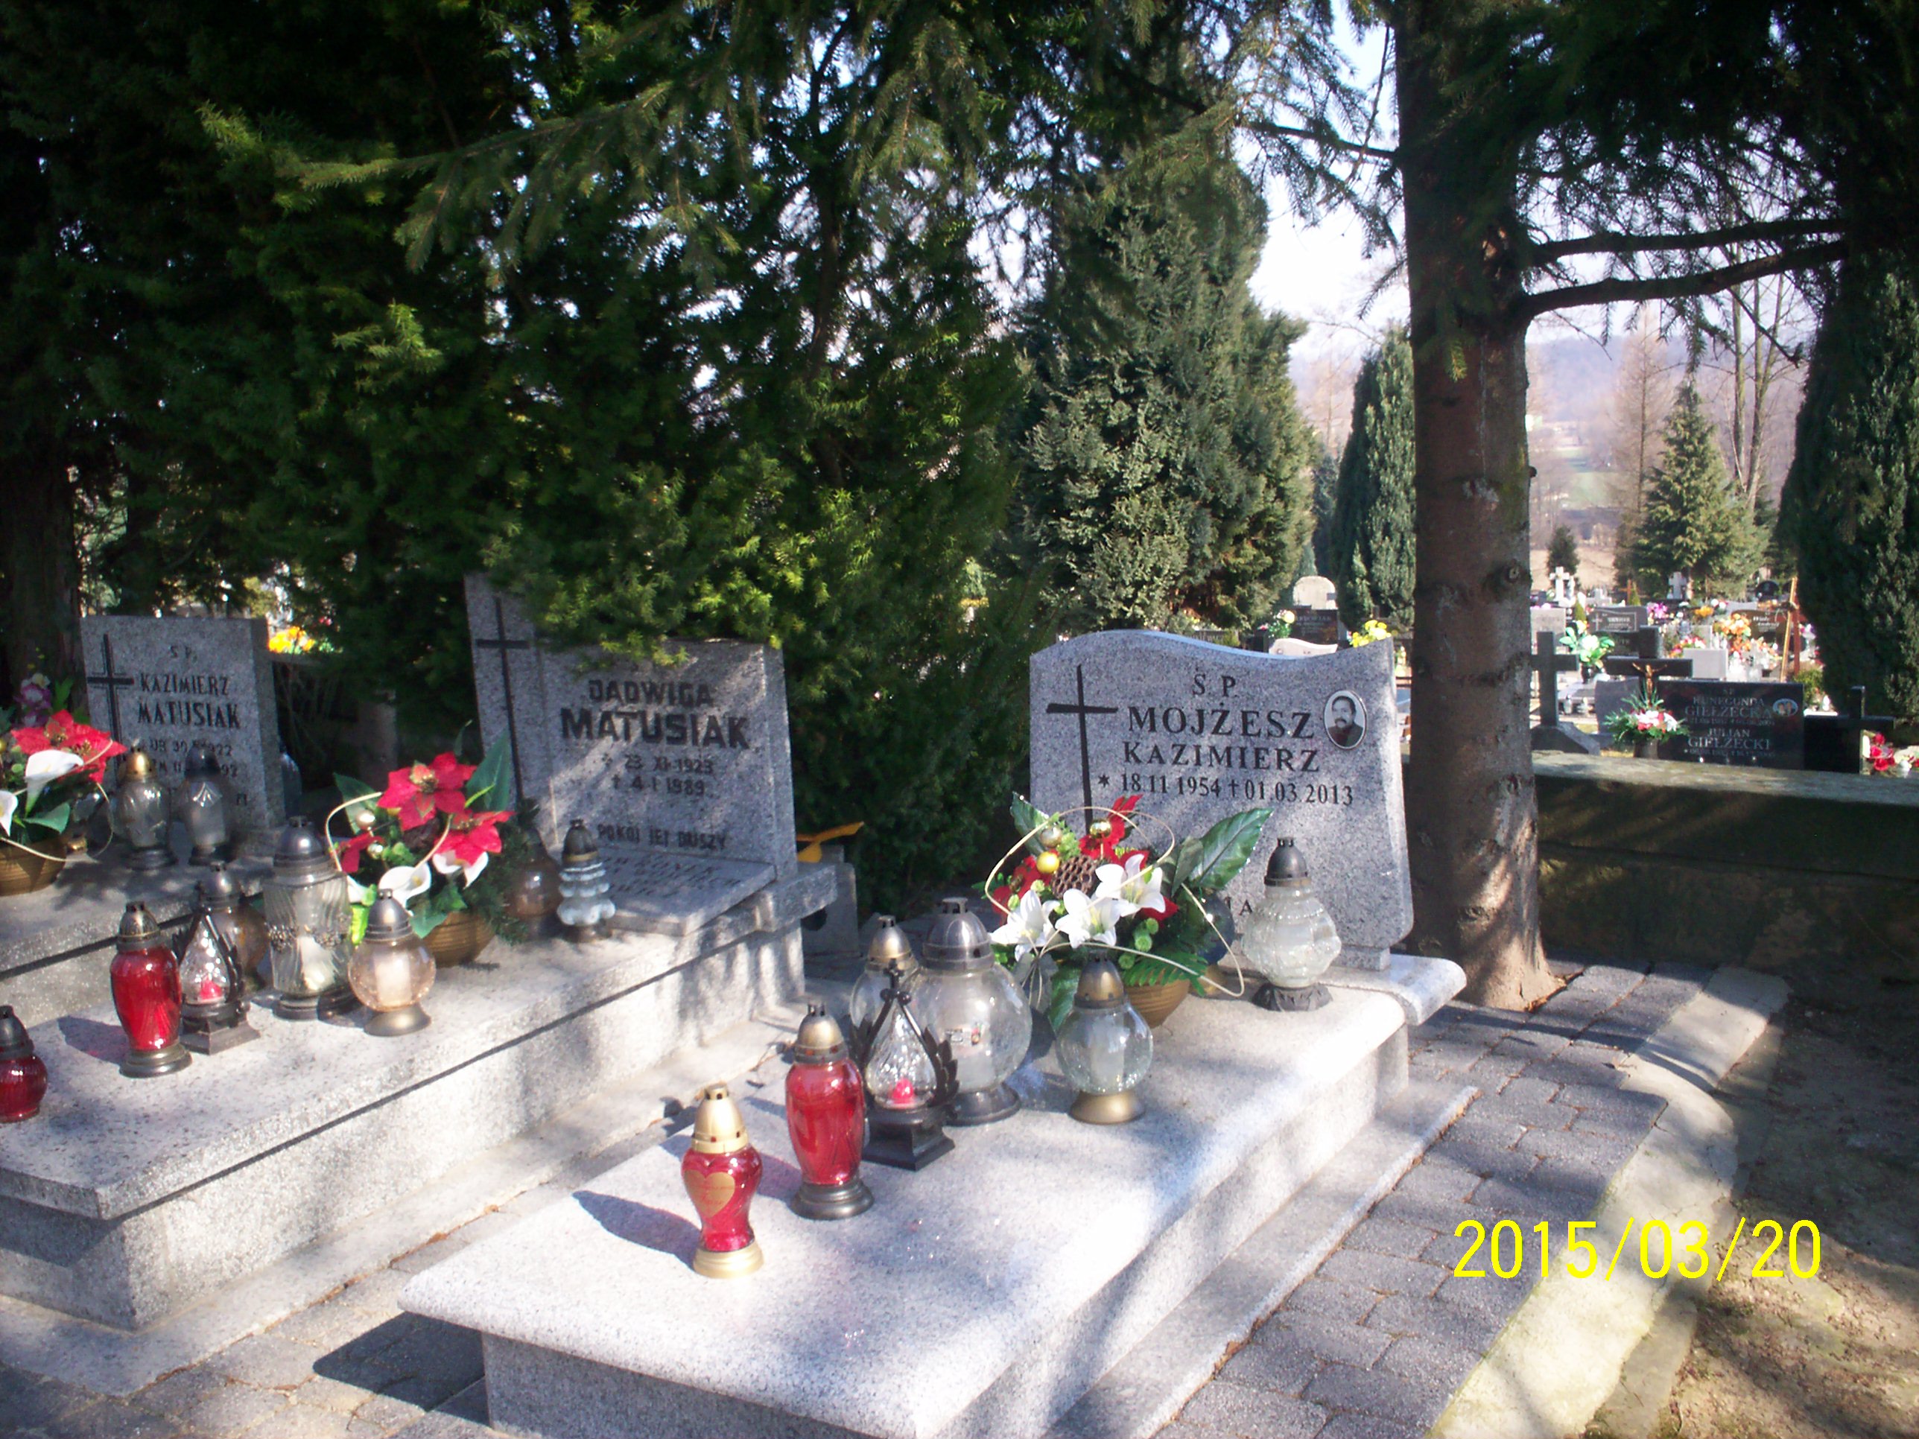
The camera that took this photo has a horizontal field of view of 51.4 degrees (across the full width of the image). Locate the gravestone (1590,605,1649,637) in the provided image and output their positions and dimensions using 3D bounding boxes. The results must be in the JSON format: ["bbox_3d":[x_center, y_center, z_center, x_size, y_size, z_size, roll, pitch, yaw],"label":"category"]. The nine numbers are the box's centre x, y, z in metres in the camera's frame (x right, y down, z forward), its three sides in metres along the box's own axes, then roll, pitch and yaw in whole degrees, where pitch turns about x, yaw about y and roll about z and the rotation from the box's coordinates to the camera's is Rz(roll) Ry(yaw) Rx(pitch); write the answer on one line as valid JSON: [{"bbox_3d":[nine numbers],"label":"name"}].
[{"bbox_3d":[9.265,-1.336,28.000,0.820,0.600,0.150,1,8,31],"label":"gravestone"}]

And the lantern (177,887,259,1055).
[{"bbox_3d":[-1.421,0.458,3.765,0.195,0.315,0.125,2,11,31],"label":"lantern"}]

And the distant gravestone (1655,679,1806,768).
[{"bbox_3d":[4.638,0.041,12.000,0.860,0.600,0.130,1,8,31],"label":"distant gravestone"}]

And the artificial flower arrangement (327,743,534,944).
[{"bbox_3d":[-1.143,0.267,4.274,0.410,0.450,0.350,2,10,31],"label":"artificial flower arrangement"}]

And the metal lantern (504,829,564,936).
[{"bbox_3d":[-0.963,0.366,4.522,0.140,0.244,0.140,1,8,31],"label":"metal lantern"}]

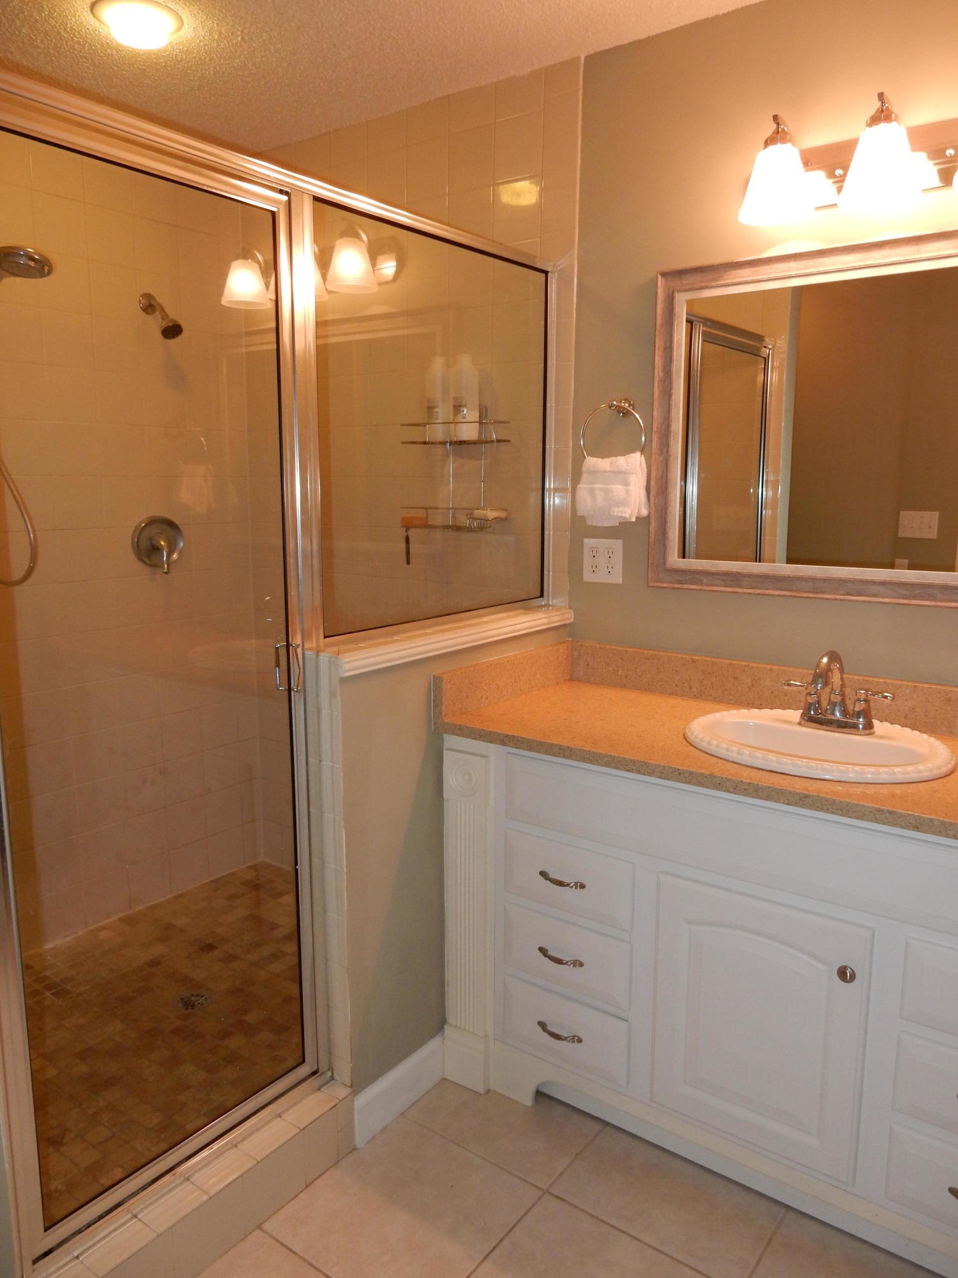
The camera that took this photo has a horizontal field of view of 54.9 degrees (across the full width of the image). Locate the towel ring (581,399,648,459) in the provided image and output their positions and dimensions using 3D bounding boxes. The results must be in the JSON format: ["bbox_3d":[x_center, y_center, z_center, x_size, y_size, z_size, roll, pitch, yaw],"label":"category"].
[{"bbox_3d":[0.349,-0.506,2.315,0.178,0.190,0.078,7,12,35],"label":"towel ring"}]

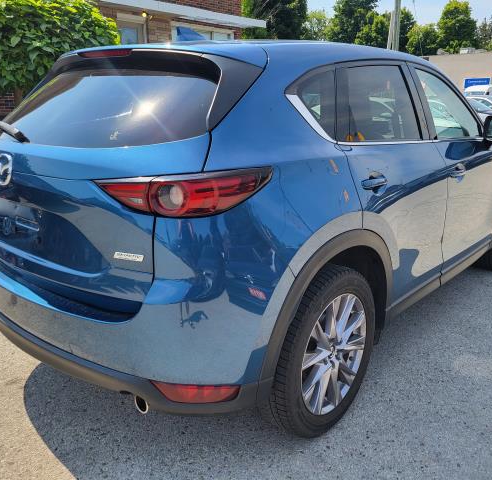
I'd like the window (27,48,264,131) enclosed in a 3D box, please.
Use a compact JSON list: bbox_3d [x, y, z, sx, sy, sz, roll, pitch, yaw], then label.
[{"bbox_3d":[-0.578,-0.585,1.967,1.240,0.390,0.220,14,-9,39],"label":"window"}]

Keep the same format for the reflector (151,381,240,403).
[{"bbox_3d":[-0.169,0.503,1.602,0.302,0.075,0.060,1,15,7],"label":"reflector"}]

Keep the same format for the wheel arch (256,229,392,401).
[{"bbox_3d":[0.320,0.233,1.945,0.140,0.520,0.980,12,20,40],"label":"wheel arch"}]

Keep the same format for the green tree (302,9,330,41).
[{"bbox_3d":[6.824,-17.875,48.481,6.000,9.818,6.000,2,16,7],"label":"green tree"}]

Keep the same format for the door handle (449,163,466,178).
[{"bbox_3d":[1.215,-0.393,2.744,0.055,0.055,0.220,12,20,40],"label":"door handle"}]

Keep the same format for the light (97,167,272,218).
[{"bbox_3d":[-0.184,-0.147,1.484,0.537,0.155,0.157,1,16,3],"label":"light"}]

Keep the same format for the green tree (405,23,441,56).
[{"bbox_3d":[18.595,-18.020,51.254,4.200,9.500,4.200,12,20,40],"label":"green tree"}]

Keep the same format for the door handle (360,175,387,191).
[{"bbox_3d":[0.524,-0.233,1.953,0.050,0.050,0.195,14,21,39],"label":"door handle"}]

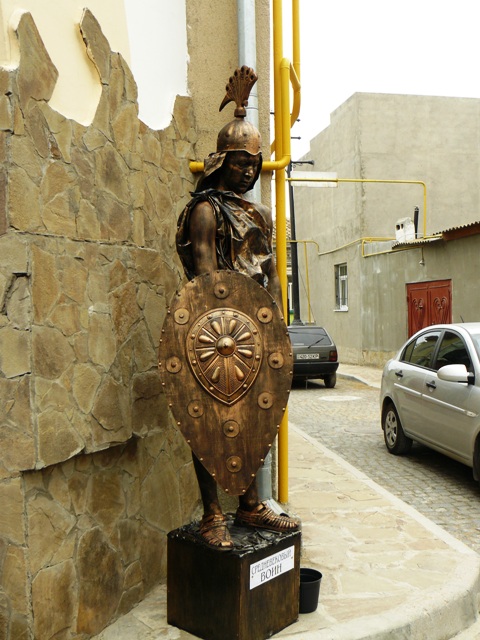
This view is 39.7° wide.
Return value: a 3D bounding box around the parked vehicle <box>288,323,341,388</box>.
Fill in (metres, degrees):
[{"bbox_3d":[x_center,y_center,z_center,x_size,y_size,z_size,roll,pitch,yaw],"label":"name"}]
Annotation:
[{"bbox_3d":[1.270,0.900,16.750,1.570,1.420,3.720,-1,0,-9],"label":"parked vehicle"}]

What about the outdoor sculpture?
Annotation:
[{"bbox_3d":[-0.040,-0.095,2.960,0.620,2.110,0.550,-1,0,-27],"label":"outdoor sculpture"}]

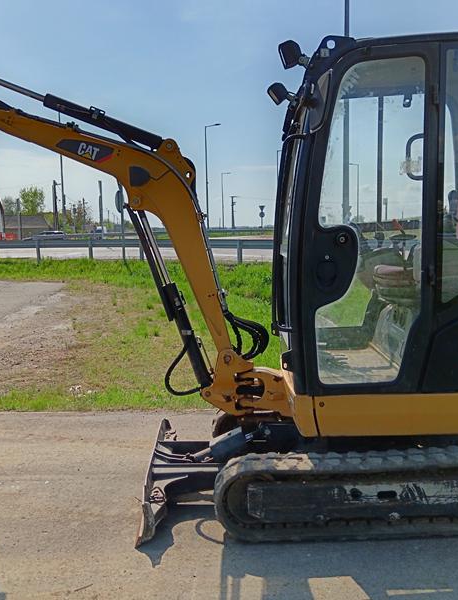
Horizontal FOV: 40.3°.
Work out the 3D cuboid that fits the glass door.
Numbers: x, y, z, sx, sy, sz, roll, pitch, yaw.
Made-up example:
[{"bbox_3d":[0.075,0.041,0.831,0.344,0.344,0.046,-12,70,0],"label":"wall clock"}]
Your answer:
[{"bbox_3d":[0.634,-0.356,2.862,0.630,1.570,0.080,-1,7,-2],"label":"glass door"}]

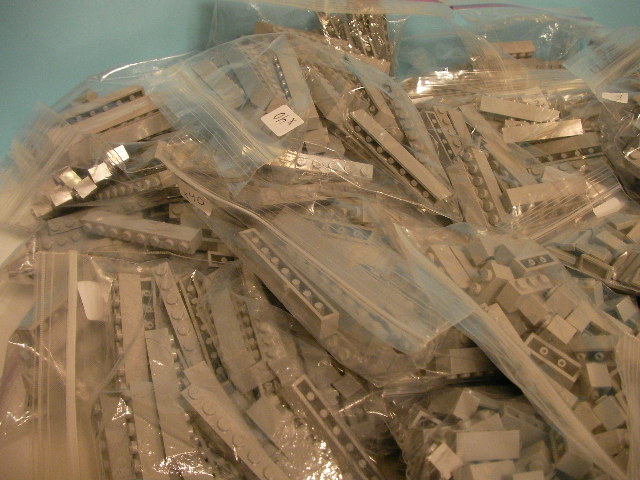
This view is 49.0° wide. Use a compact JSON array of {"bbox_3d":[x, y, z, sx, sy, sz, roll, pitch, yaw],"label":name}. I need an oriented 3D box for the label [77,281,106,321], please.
[{"bbox_3d":[-0.101,0.027,0.314,0.013,0.001,0.019,-3,62,-37],"label":"label"}]

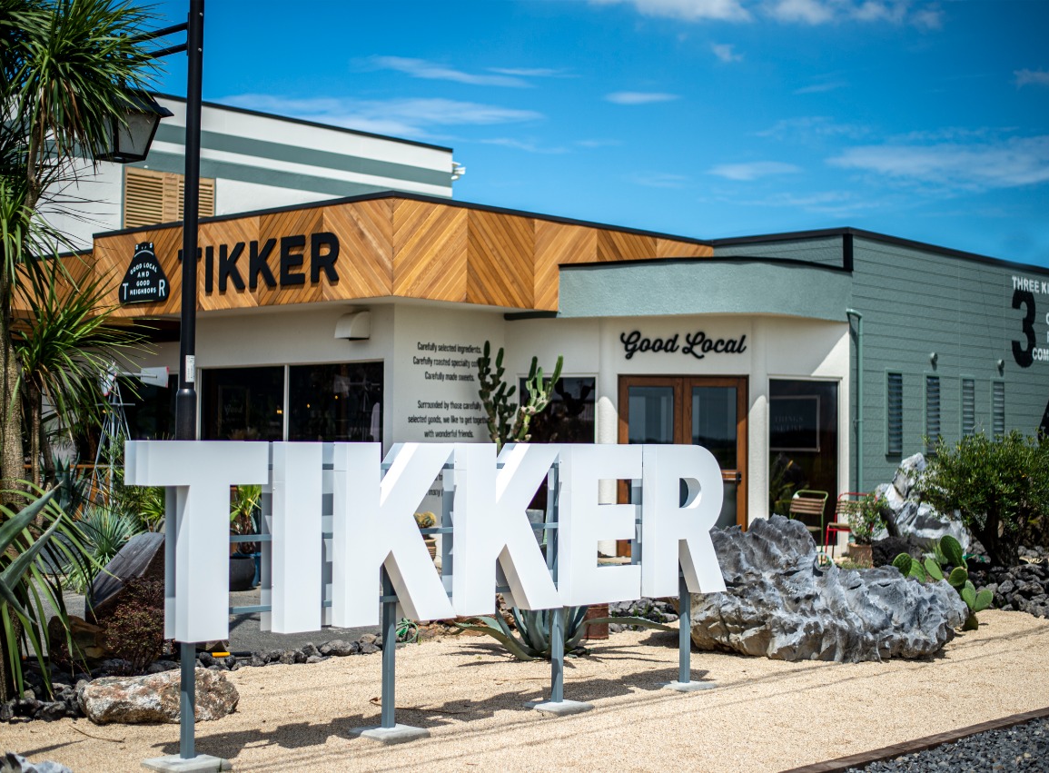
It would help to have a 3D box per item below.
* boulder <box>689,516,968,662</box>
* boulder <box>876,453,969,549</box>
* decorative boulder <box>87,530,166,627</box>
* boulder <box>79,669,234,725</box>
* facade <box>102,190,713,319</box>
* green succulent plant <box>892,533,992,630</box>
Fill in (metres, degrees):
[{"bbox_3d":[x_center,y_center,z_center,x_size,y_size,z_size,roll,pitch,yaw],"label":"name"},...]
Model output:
[{"bbox_3d":[2.200,1.454,11.807,1.950,0.950,1.250,0,-2,4],"label":"boulder"},{"bbox_3d":[4.726,1.426,19.200,1.080,1.270,0.950,0,-2,14],"label":"boulder"},{"bbox_3d":[-2.732,1.357,11.200,0.600,0.690,0.500,1,-2,-13],"label":"decorative boulder"},{"bbox_3d":[-2.022,1.693,8.896,0.820,0.280,0.500,1,-2,-7],"label":"boulder"},{"bbox_3d":[-1.588,-1.414,21.411,5.700,1.130,5.650,-1,-3,42],"label":"facade"},{"bbox_3d":[3.180,1.483,12.300,0.710,0.735,0.600,0,-2,14],"label":"green succulent plant"}]

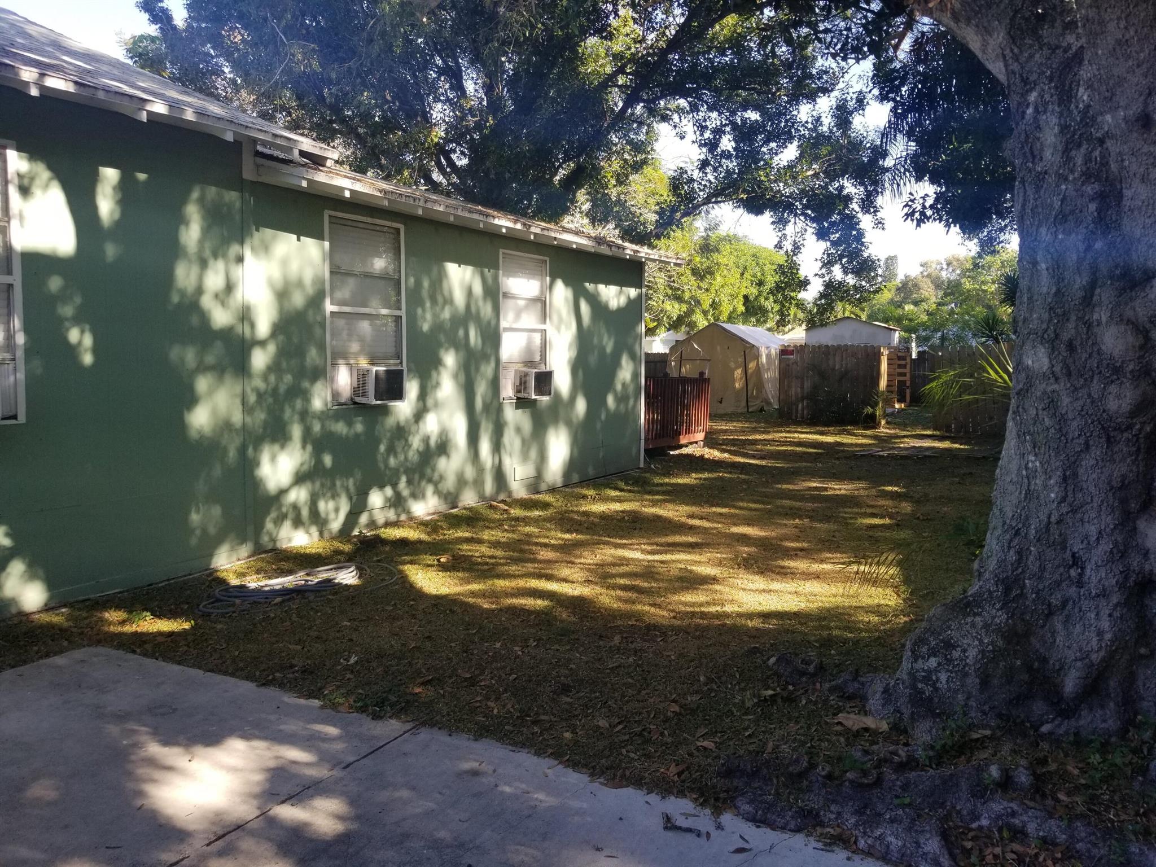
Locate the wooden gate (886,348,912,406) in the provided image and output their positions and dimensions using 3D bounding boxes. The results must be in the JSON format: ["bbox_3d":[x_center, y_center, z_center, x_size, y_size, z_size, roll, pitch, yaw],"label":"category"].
[{"bbox_3d":[9.342,-1.632,25.300,0.850,1.740,0.100,2,4,28],"label":"wooden gate"}]

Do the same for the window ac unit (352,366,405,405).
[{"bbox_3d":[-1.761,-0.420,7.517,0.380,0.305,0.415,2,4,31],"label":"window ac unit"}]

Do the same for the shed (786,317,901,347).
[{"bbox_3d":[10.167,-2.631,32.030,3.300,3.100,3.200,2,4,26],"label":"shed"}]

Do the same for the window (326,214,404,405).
[{"bbox_3d":[-1.827,-1.036,7.520,0.110,1.610,0.945,2,4,31],"label":"window"}]

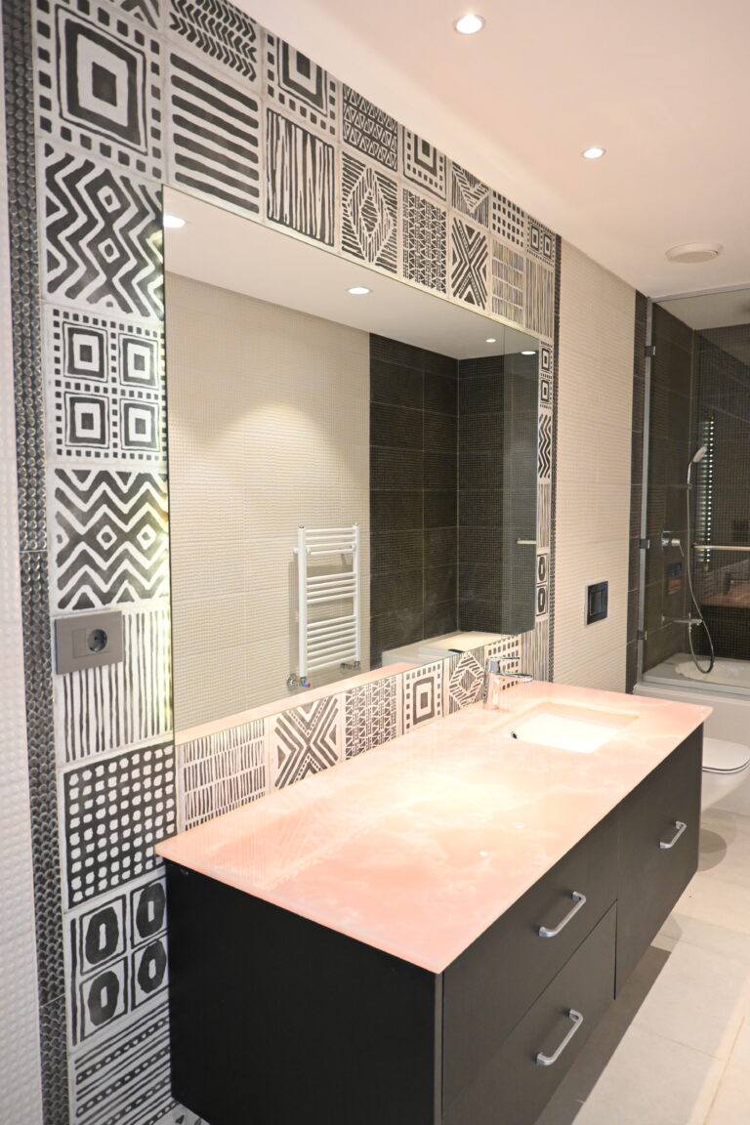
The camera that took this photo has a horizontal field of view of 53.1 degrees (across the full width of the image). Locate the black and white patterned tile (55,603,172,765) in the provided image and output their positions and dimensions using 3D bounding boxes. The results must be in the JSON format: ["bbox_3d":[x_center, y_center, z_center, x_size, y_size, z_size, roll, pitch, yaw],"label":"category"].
[{"bbox_3d":[-0.443,0.204,1.298,0.010,0.243,0.239,4,6,36],"label":"black and white patterned tile"}]

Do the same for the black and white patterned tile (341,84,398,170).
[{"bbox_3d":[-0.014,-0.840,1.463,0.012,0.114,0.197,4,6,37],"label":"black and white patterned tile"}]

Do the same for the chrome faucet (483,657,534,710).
[{"bbox_3d":[0.409,0.373,2.295,0.170,0.163,0.049,4,6,37],"label":"chrome faucet"}]

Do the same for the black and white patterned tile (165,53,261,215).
[{"bbox_3d":[-0.299,-0.792,1.404,0.010,0.243,0.239,4,6,36],"label":"black and white patterned tile"}]

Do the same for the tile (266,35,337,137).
[{"bbox_3d":[-0.156,-1.006,1.578,0.010,0.148,0.239,4,6,36],"label":"tile"}]

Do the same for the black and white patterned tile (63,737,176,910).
[{"bbox_3d":[-0.443,0.450,1.319,0.010,0.243,0.239,4,6,36],"label":"black and white patterned tile"}]

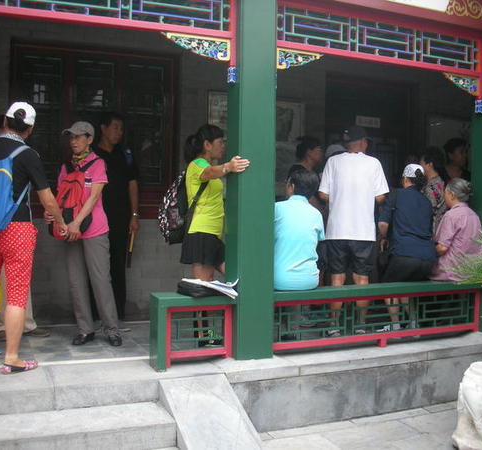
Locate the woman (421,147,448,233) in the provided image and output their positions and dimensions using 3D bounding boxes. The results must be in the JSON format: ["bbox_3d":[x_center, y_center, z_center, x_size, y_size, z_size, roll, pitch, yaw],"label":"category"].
[{"bbox_3d":[1.722,0.085,5.400,0.330,1.570,0.460,2,2,30],"label":"woman"}]

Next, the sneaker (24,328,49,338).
[{"bbox_3d":[-1.567,0.801,4.650,0.255,0.095,0.100,1,2,13],"label":"sneaker"}]

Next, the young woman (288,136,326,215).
[{"bbox_3d":[0.517,0.086,4.989,0.330,1.600,0.450,0,1,-12],"label":"young woman"}]

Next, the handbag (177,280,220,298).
[{"bbox_3d":[-0.259,0.404,3.973,0.270,0.100,0.210,0,2,-24],"label":"handbag"}]

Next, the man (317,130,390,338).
[{"bbox_3d":[0.900,0.034,4.900,0.580,1.680,0.380,1,2,3],"label":"man"}]

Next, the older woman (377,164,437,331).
[{"bbox_3d":[1.353,0.190,4.900,0.460,1.370,0.460,0,2,-24],"label":"older woman"}]

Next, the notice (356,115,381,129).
[{"bbox_3d":[1.352,-1.085,6.420,0.300,0.105,0.015,0,2,-23],"label":"notice"}]

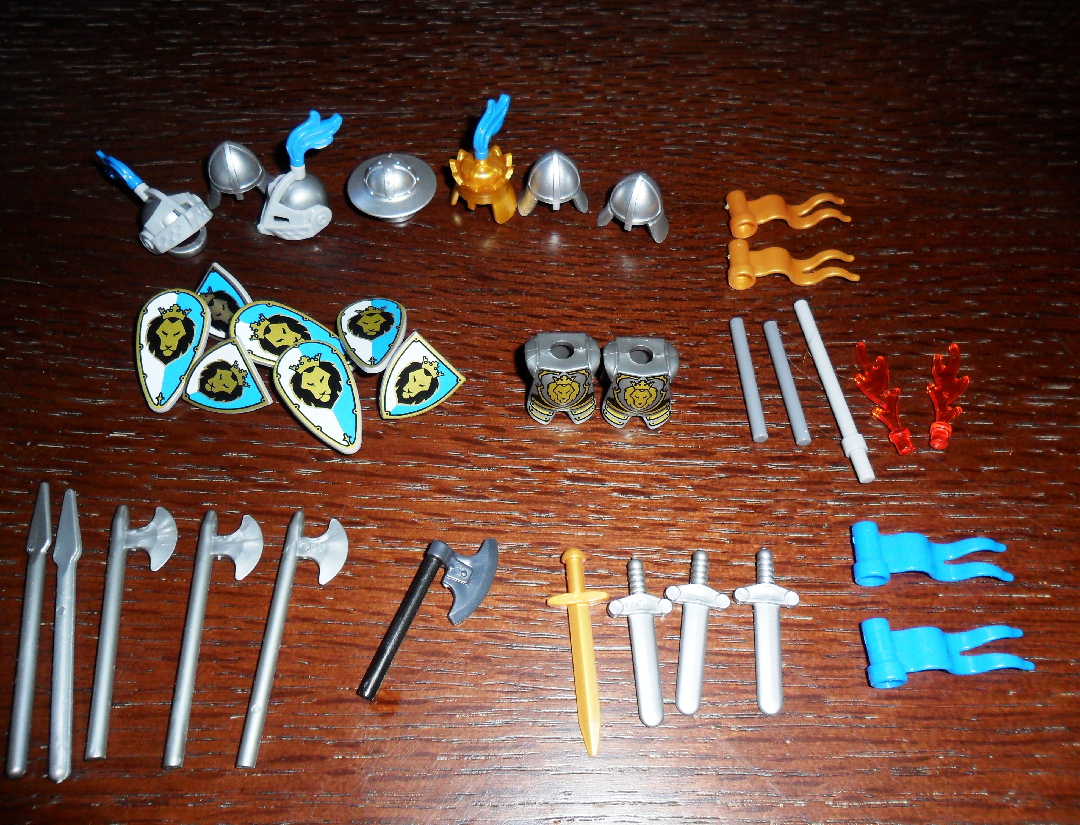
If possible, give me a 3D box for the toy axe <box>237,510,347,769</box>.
[{"bbox_3d":[-0.048,0.043,0.170,0.013,0.003,0.051,3,61,2],"label":"toy axe"}]

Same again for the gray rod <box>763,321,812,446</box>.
[{"bbox_3d":[0.057,-0.007,0.197,0.003,0.003,0.032,-6,61,-3],"label":"gray rod"}]

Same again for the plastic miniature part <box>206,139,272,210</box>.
[{"bbox_3d":[-0.077,-0.063,0.217,0.017,0.015,0.016,-10,61,-9],"label":"plastic miniature part"}]

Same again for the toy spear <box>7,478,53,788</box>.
[{"bbox_3d":[-0.101,0.041,0.171,0.005,0.004,0.060,-9,61,-5],"label":"toy spear"}]

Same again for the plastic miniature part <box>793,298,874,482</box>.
[{"bbox_3d":[0.065,-0.006,0.191,0.005,0.005,0.048,-6,59,-5],"label":"plastic miniature part"}]

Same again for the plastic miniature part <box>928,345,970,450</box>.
[{"bbox_3d":[0.093,-0.004,0.195,0.009,0.004,0.029,17,62,10],"label":"plastic miniature part"}]

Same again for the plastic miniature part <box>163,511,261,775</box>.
[{"bbox_3d":[-0.061,0.041,0.161,0.013,0.003,0.048,-2,59,-2],"label":"plastic miniature part"}]

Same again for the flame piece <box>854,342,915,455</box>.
[{"bbox_3d":[0.078,-0.004,0.195,0.009,0.004,0.030,-10,61,-5],"label":"flame piece"}]

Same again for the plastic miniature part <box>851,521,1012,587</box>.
[{"bbox_3d":[0.081,0.030,0.177,0.034,0.007,0.013,4,60,-1],"label":"plastic miniature part"}]

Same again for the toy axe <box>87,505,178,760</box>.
[{"bbox_3d":[-0.078,0.040,0.165,0.013,0.003,0.049,-5,60,-6],"label":"toy axe"}]

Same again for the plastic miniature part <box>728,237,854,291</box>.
[{"bbox_3d":[0.061,-0.037,0.209,0.032,0.006,0.013,-2,59,-2],"label":"plastic miniature part"}]

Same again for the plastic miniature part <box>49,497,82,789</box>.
[{"bbox_3d":[-0.089,0.040,0.161,0.006,0.003,0.057,-11,60,-8],"label":"plastic miniature part"}]

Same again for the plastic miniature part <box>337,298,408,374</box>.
[{"bbox_3d":[-0.038,-0.016,0.196,0.016,0.005,0.029,-8,40,-6],"label":"plastic miniature part"}]

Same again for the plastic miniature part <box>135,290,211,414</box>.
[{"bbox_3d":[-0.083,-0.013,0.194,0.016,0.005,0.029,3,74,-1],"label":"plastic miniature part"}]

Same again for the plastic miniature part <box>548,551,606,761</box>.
[{"bbox_3d":[0.008,0.043,0.160,0.012,0.004,0.039,-3,59,-3],"label":"plastic miniature part"}]

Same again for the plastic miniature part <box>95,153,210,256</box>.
[{"bbox_3d":[-0.096,-0.052,0.210,0.035,0.015,0.017,34,64,16],"label":"plastic miniature part"}]

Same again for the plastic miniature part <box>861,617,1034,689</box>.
[{"bbox_3d":[0.080,0.047,0.168,0.033,0.007,0.012,0,60,-3],"label":"plastic miniature part"}]

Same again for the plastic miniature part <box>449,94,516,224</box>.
[{"bbox_3d":[-0.013,-0.064,0.215,0.017,0.025,0.021,24,62,11],"label":"plastic miniature part"}]

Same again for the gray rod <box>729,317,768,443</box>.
[{"bbox_3d":[0.047,-0.008,0.193,0.003,0.003,0.032,-2,59,-3],"label":"gray rod"}]

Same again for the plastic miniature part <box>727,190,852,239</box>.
[{"bbox_3d":[0.063,-0.052,0.218,0.032,0.006,0.013,-6,59,-5],"label":"plastic miniature part"}]

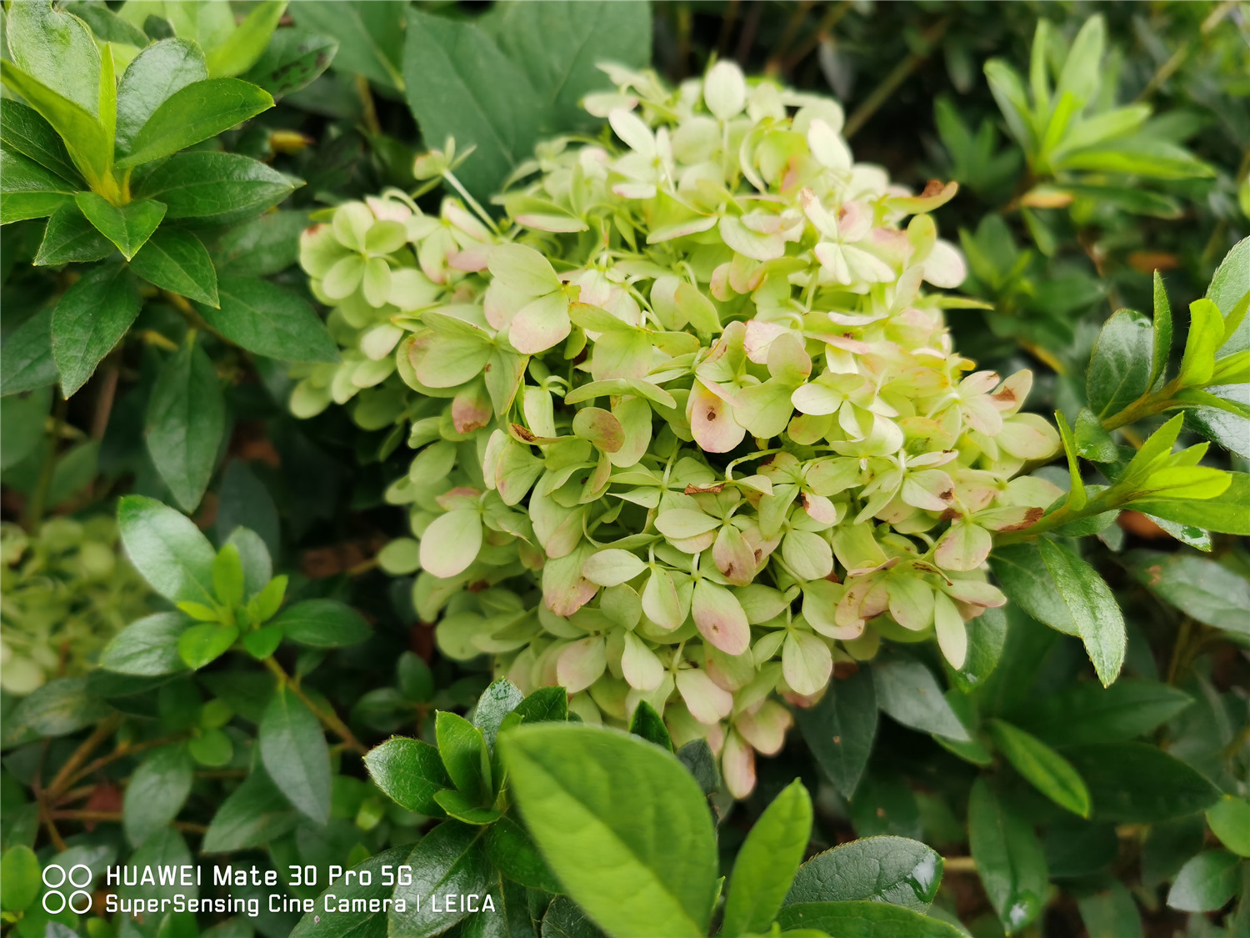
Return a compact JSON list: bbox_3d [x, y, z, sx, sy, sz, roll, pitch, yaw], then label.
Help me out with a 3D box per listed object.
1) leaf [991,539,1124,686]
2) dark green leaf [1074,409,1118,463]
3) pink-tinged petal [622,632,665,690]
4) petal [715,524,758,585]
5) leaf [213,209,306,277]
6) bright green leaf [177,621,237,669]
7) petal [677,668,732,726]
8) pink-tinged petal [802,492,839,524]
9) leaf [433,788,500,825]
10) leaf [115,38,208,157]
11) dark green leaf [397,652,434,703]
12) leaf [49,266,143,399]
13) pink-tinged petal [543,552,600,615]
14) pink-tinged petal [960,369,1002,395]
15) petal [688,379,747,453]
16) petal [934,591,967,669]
[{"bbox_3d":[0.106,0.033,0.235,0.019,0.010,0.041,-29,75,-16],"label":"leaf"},{"bbox_3d":[0.110,-0.007,0.228,0.015,0.007,0.014,43,53,18],"label":"dark green leaf"},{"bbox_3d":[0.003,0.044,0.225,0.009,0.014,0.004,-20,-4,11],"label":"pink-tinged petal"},{"bbox_3d":[0.027,0.021,0.233,0.010,0.004,0.017,-14,55,1],"label":"petal"},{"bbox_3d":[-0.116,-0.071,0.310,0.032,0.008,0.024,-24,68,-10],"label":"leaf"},{"bbox_3d":[-0.148,0.064,0.350,0.018,0.005,0.019,31,68,22],"label":"bright green leaf"},{"bbox_3d":[0.022,0.063,0.270,0.012,0.004,0.019,-43,85,-12],"label":"petal"},{"bbox_3d":[0.047,0.010,0.238,0.007,0.003,0.012,-36,56,-1],"label":"pink-tinged petal"},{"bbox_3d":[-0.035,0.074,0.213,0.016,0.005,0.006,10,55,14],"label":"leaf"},{"bbox_3d":[-0.135,-0.107,0.285,0.021,0.006,0.042,9,61,12],"label":"leaf"},{"bbox_3d":[-0.090,0.090,0.420,0.015,0.004,0.024,-17,72,-12],"label":"dark green leaf"},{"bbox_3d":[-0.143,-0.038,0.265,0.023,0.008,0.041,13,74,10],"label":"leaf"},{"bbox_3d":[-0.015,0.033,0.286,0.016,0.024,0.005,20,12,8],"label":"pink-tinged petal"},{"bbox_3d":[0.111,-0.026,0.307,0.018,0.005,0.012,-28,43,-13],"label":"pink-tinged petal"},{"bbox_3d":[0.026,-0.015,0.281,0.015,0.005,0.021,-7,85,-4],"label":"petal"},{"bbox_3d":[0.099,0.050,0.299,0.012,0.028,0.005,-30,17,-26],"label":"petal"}]

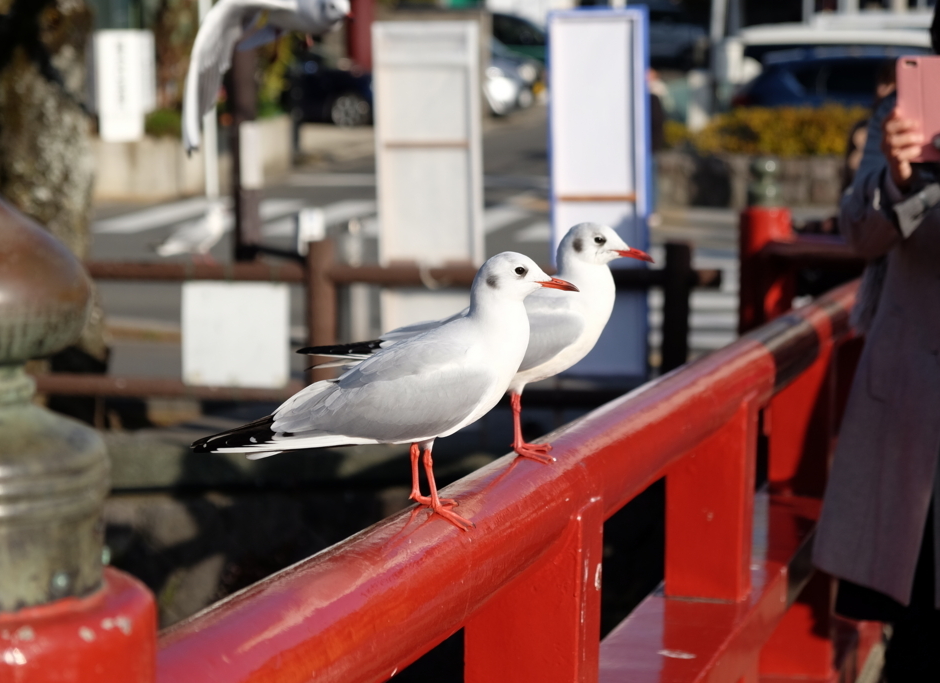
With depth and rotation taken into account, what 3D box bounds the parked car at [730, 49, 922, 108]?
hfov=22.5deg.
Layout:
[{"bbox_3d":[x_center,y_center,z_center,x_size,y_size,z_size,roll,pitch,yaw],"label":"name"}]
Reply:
[{"bbox_3d":[5.520,-2.969,30.200,4.300,1.530,1.750,0,9,0],"label":"parked car"}]

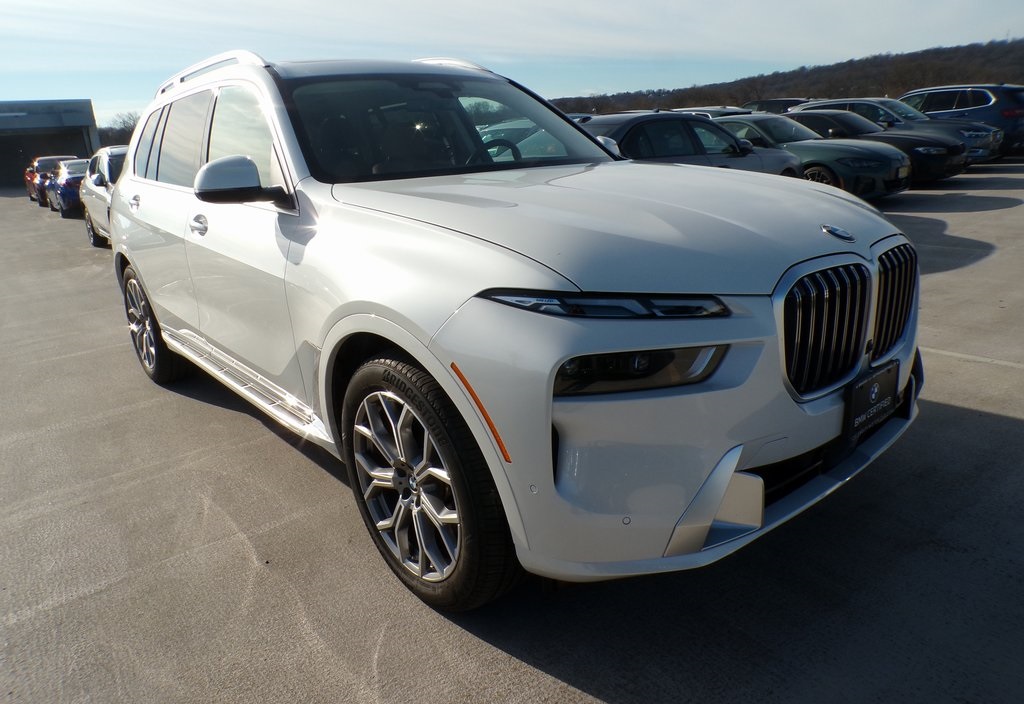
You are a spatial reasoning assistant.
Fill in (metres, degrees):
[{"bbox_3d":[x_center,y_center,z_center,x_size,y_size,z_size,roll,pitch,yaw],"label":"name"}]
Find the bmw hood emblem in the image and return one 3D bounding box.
[{"bbox_3d":[0.846,-0.307,1.840,0.084,0.013,0.084,-16,47,-37],"label":"bmw hood emblem"}]

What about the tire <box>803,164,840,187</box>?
[{"bbox_3d":[4.650,-2.437,10.601,0.240,0.660,0.660,-17,21,-37],"label":"tire"}]

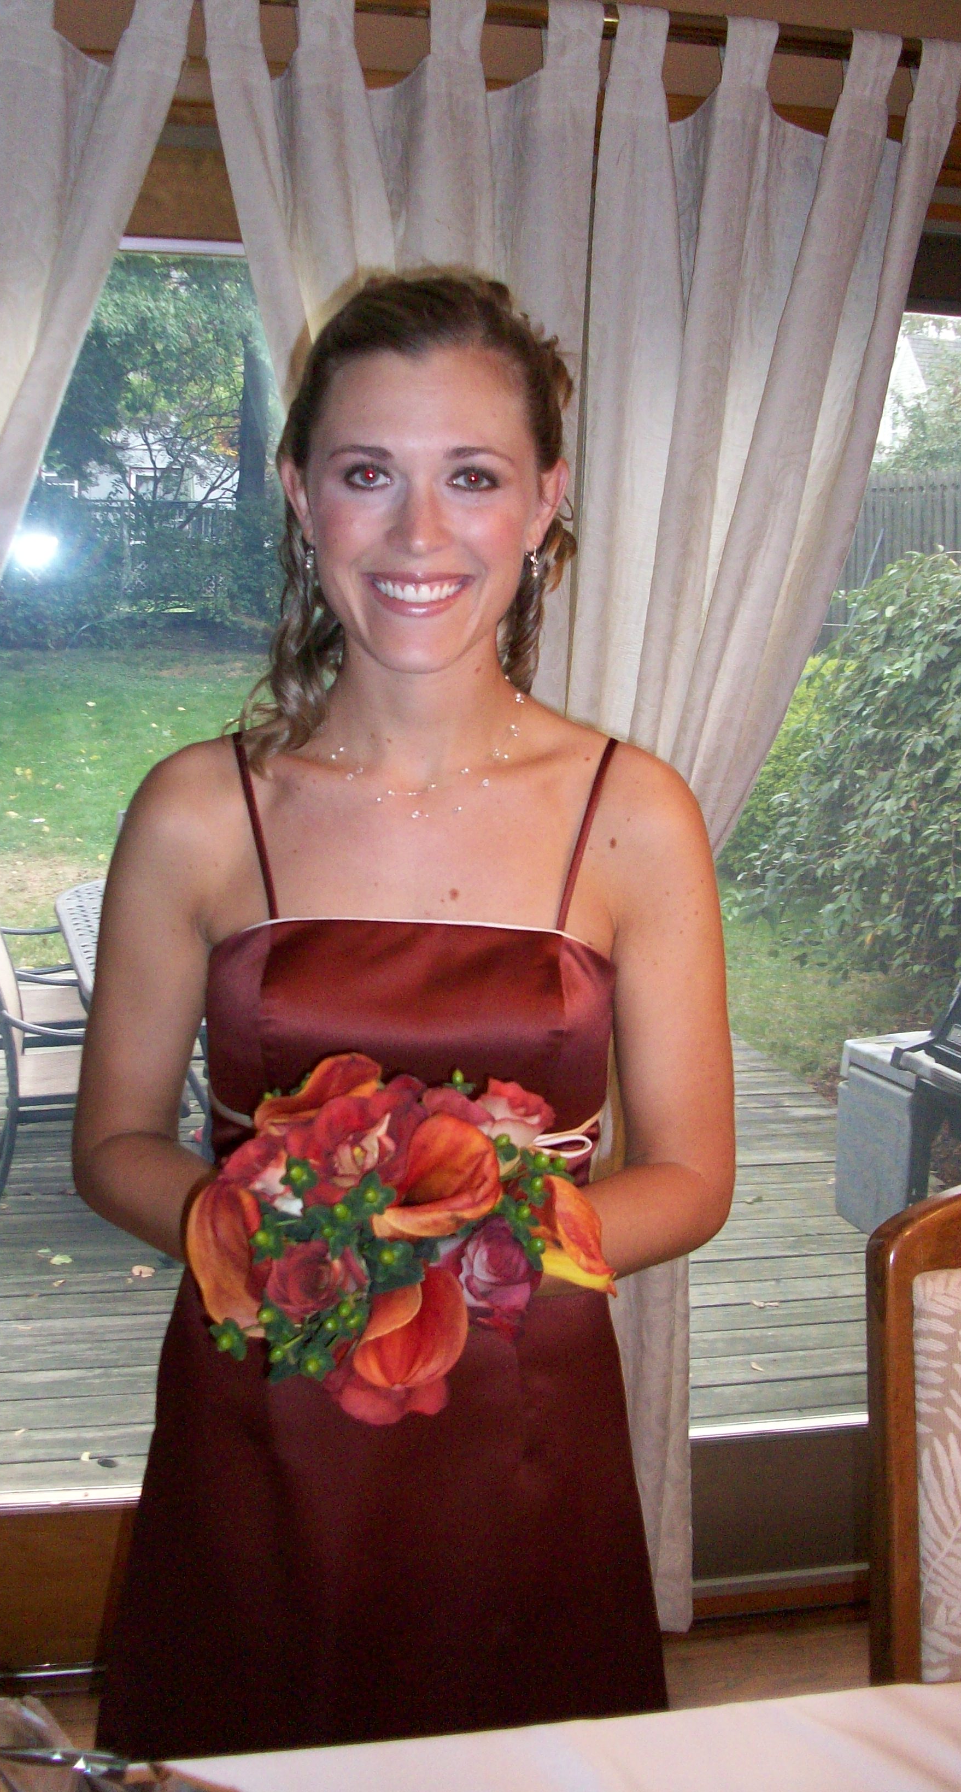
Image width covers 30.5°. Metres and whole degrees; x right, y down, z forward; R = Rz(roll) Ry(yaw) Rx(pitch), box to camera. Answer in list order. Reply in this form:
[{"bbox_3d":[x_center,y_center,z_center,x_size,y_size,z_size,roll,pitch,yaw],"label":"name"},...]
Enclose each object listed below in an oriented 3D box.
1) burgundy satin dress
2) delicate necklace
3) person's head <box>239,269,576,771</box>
[{"bbox_3d":[-0.064,0.477,1.293,0.530,1.200,0.380,2,9,0],"label":"burgundy satin dress"},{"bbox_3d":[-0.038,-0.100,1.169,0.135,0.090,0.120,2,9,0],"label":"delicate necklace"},{"bbox_3d":[-0.048,-0.245,1.161,0.220,0.330,0.220,2,9,0],"label":"person's head"}]

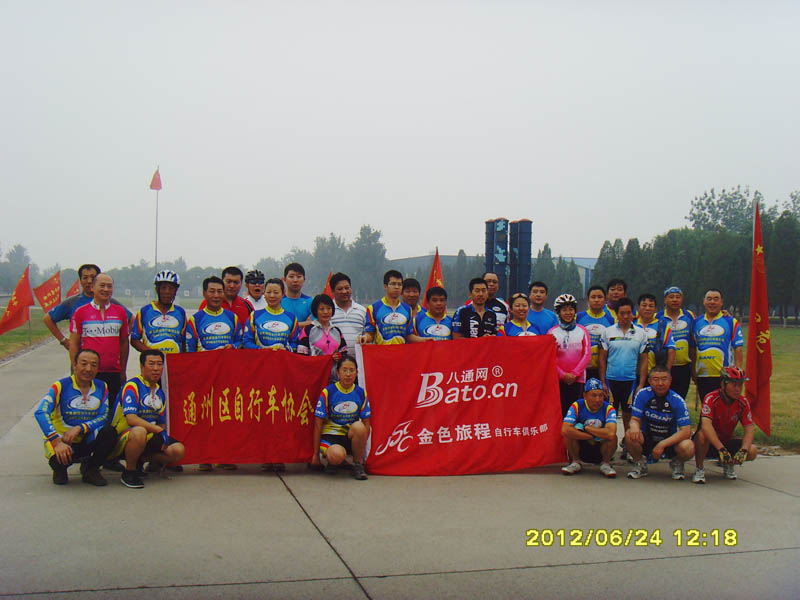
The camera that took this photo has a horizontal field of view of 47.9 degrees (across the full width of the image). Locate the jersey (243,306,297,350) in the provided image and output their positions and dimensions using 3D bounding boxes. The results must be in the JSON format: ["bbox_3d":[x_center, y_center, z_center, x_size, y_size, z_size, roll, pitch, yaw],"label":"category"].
[{"bbox_3d":[-1.197,0.354,8.300,0.490,0.600,0.320,1,0,-14],"label":"jersey"}]

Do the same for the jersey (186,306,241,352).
[{"bbox_3d":[-1.698,0.362,8.250,0.500,0.620,0.320,1,0,-18],"label":"jersey"}]

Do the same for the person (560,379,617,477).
[{"bbox_3d":[1.766,1.174,8.400,0.530,0.870,0.700,1,0,10],"label":"person"}]

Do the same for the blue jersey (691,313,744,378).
[{"bbox_3d":[3.276,0.475,9.300,0.550,0.670,0.300,1,0,14],"label":"blue jersey"}]

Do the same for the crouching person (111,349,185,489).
[{"bbox_3d":[-2.067,0.958,7.448,0.580,1.090,0.720,1,0,-24],"label":"crouching person"}]

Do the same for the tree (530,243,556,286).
[{"bbox_3d":[12.350,-1.720,78.013,2.500,6.510,2.500,1,0,0],"label":"tree"}]

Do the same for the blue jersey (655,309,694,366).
[{"bbox_3d":[2.914,0.408,9.550,0.490,0.640,0.290,1,0,11],"label":"blue jersey"}]

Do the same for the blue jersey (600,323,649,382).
[{"bbox_3d":[2.202,0.509,8.820,0.470,0.600,0.280,1,0,5],"label":"blue jersey"}]

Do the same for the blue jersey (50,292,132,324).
[{"bbox_3d":[-2.781,0.238,8.100,0.740,0.620,0.300,1,0,-14],"label":"blue jersey"}]

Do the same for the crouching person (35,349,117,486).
[{"bbox_3d":[-2.700,0.949,7.500,0.670,1.070,0.750,1,0,-14],"label":"crouching person"}]

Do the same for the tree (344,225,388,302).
[{"bbox_3d":[-4.460,-3.858,120.000,6.000,11.800,6.000,1,0,0],"label":"tree"}]

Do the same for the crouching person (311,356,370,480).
[{"bbox_3d":[-0.538,1.043,8.150,0.550,1.070,0.720,1,0,-7],"label":"crouching person"}]

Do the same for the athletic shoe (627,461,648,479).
[{"bbox_3d":[2.223,1.580,8.400,0.110,0.130,0.280,1,0,38],"label":"athletic shoe"}]

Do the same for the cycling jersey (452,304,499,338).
[{"bbox_3d":[0.746,0.368,8.850,0.470,0.630,0.290,1,0,-10],"label":"cycling jersey"}]

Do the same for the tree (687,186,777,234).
[{"bbox_3d":[34.941,-4.238,95.000,9.300,14.200,8.500,1,0,20],"label":"tree"}]

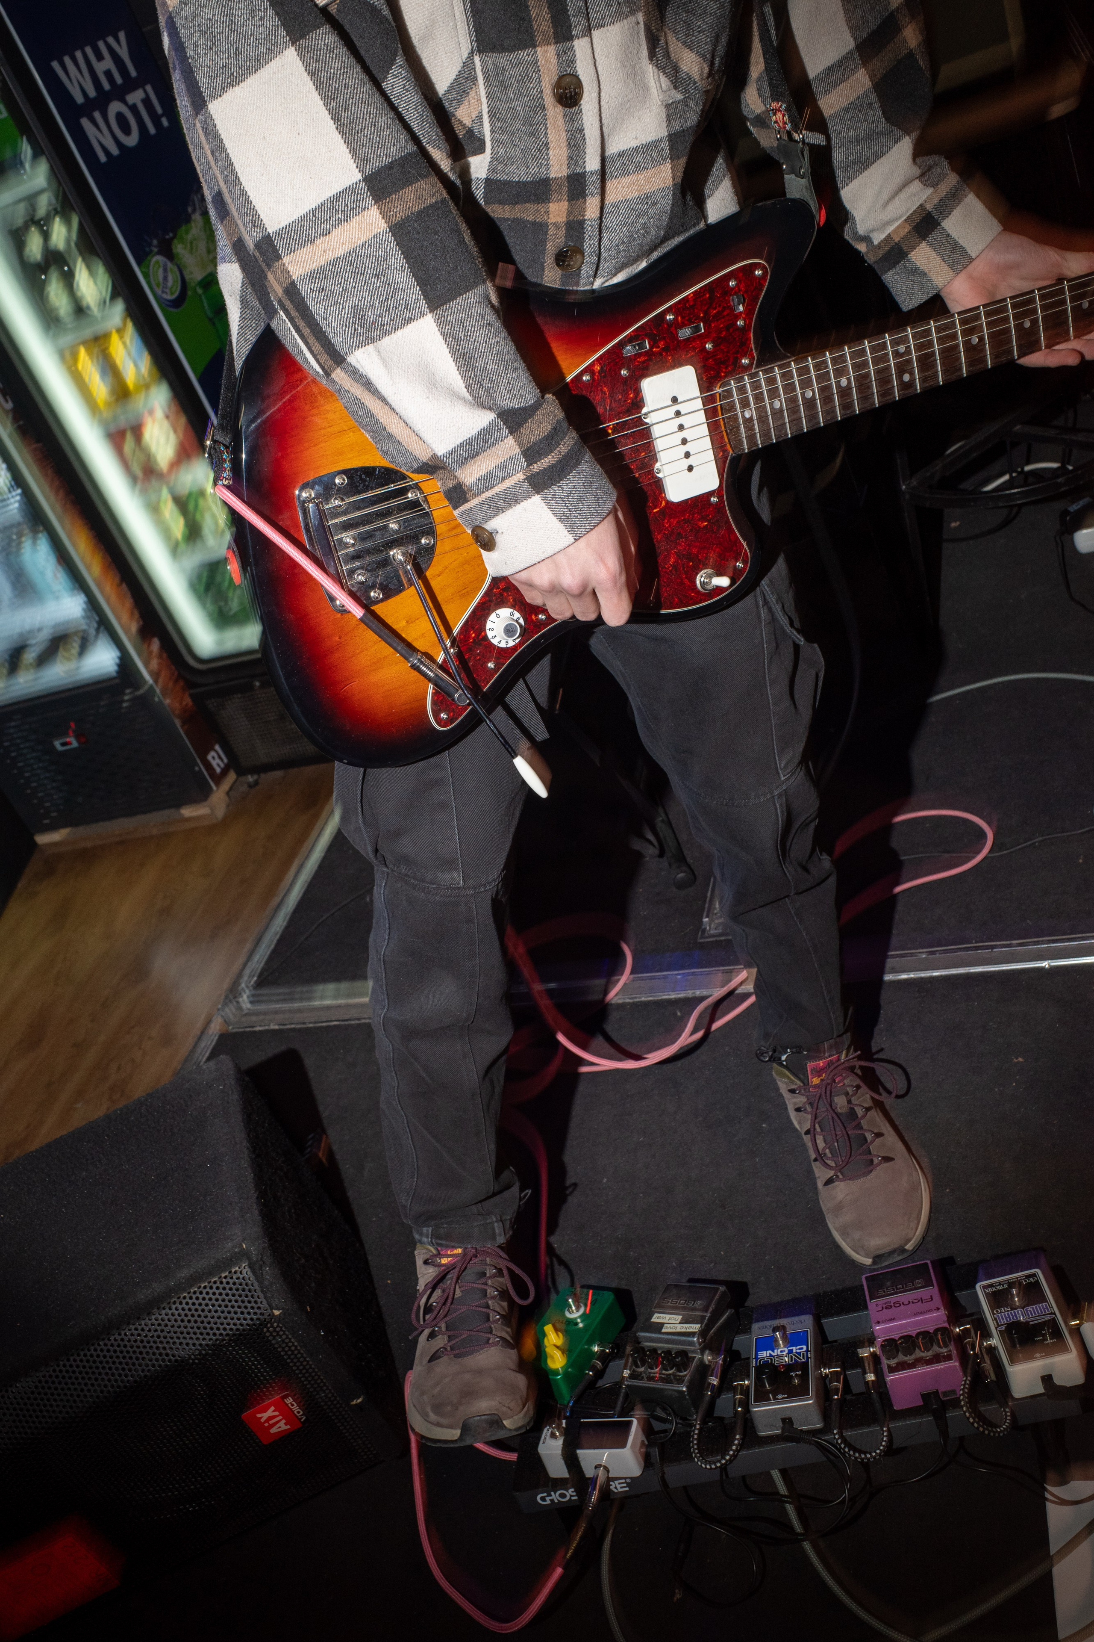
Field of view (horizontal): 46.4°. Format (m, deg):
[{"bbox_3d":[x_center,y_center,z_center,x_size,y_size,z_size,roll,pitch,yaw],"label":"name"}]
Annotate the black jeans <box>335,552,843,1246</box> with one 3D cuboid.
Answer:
[{"bbox_3d":[0.007,0.035,1.334,0.570,0.910,0.300,-17,27,-6],"label":"black jeans"}]

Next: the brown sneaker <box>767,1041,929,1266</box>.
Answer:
[{"bbox_3d":[0.338,0.355,1.457,0.122,0.115,0.305,-23,28,3],"label":"brown sneaker"}]

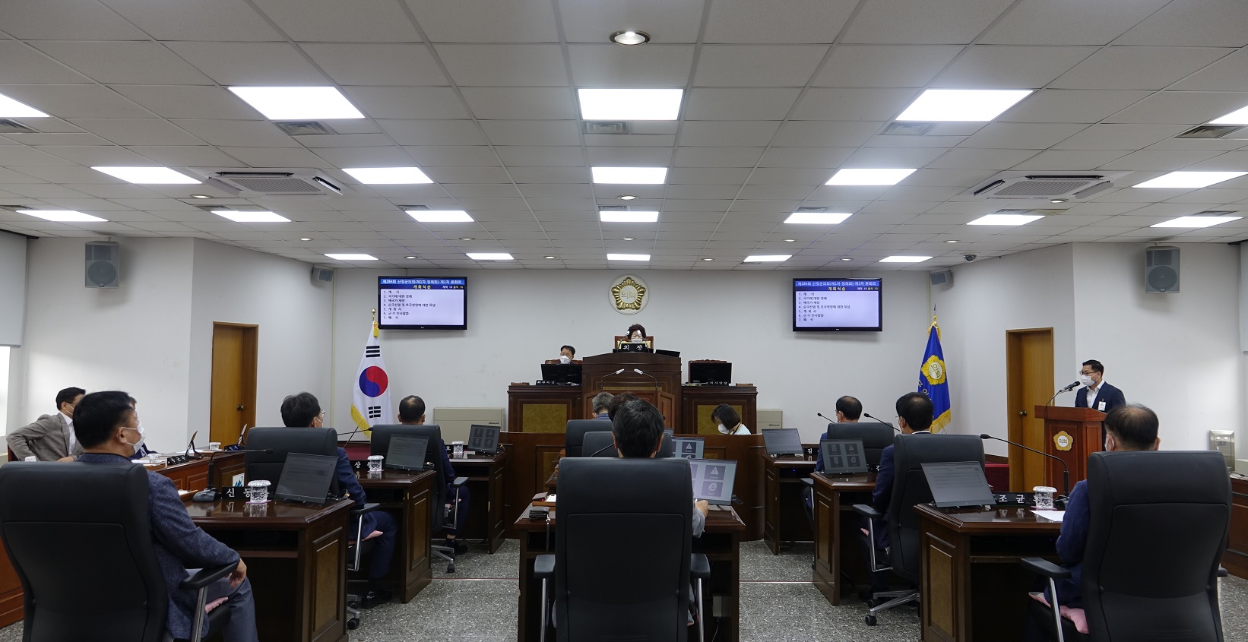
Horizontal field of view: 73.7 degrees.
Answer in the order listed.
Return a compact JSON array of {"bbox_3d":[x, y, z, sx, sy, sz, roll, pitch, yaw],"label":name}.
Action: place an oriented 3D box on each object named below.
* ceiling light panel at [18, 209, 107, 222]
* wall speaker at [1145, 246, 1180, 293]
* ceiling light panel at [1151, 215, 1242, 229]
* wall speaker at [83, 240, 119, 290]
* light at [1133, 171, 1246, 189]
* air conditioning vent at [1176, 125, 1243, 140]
[{"bbox_3d":[-5.668,-1.079,8.428,0.580,0.045,0.580,0,-3,0],"label":"ceiling light panel"},{"bbox_3d":[6.163,-0.580,9.527,0.340,0.510,0.310,-1,9,25],"label":"wall speaker"},{"bbox_3d":[5.721,-1.011,8.339,0.585,0.040,0.570,0,-3,0],"label":"ceiling light panel"},{"bbox_3d":[-5.913,-0.640,9.469,0.325,0.490,0.290,2,13,-25],"label":"wall speaker"},{"bbox_3d":[4.436,-1.117,6.534,0.580,0.045,0.580,0,-3,0],"label":"light"},{"bbox_3d":[3.728,-1.217,5.303,0.300,0.050,0.300,0,-3,0],"label":"air conditioning vent"}]

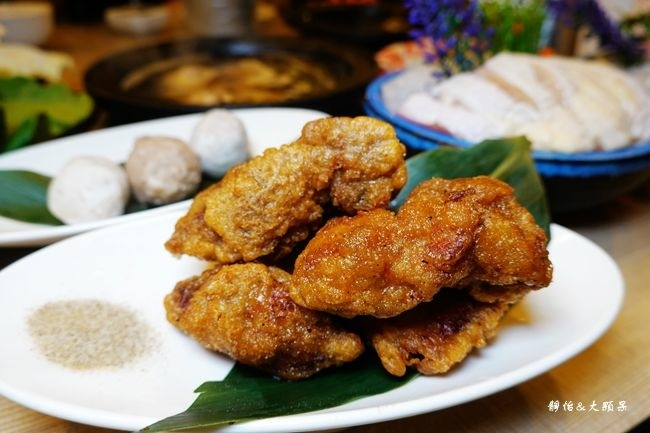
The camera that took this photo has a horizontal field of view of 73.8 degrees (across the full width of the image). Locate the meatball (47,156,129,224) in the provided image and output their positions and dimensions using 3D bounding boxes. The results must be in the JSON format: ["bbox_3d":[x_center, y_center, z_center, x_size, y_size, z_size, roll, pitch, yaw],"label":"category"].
[{"bbox_3d":[-0.131,-0.014,0.240,0.041,0.039,0.041,2,33,0],"label":"meatball"}]

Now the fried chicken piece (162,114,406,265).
[{"bbox_3d":[-0.018,-0.012,0.206,0.112,0.054,0.052,-11,35,-19],"label":"fried chicken piece"}]

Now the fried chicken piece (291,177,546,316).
[{"bbox_3d":[0.037,0.012,0.168,0.098,0.045,0.055,-5,33,-11],"label":"fried chicken piece"}]

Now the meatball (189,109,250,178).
[{"bbox_3d":[-0.071,-0.049,0.293,0.041,0.043,0.041,2,33,0],"label":"meatball"}]

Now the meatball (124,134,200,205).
[{"bbox_3d":[-0.098,-0.028,0.262,0.042,0.040,0.042,2,33,0],"label":"meatball"}]

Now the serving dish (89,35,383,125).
[{"bbox_3d":[-0.096,-0.132,0.486,0.295,0.075,0.295,1,33,-1],"label":"serving dish"}]

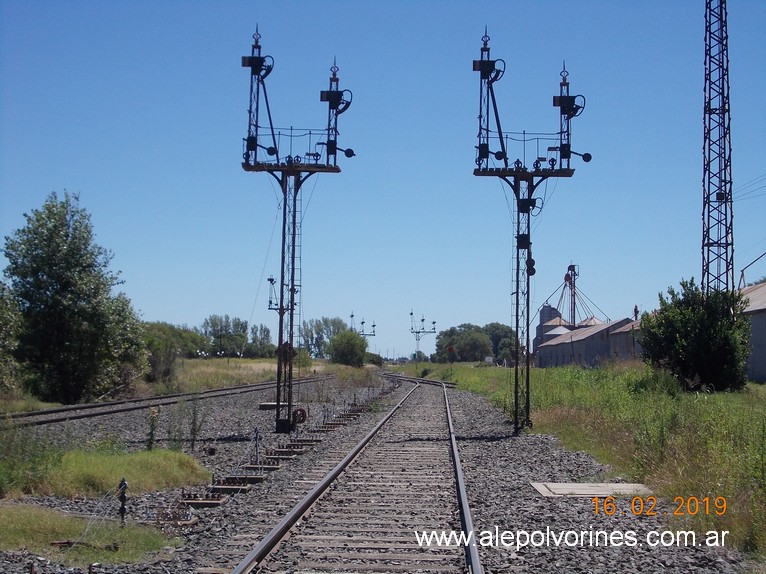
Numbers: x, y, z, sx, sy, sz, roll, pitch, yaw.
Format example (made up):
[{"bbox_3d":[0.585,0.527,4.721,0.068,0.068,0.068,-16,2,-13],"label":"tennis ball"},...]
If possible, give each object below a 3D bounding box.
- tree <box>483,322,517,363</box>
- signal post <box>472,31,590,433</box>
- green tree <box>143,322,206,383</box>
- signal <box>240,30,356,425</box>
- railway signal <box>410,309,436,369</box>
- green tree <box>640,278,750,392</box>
[{"bbox_3d":[26.017,12.891,300.285,8.830,10.170,8.390,1,-3,3],"label":"tree"},{"bbox_3d":[3.493,-1.356,31.167,2.790,9.550,1.000,1,-3,3],"label":"signal post"},{"bbox_3d":[-13.684,4.329,87.112,4.200,4.000,3.990,1,-3,3],"label":"green tree"},{"bbox_3d":[-1.995,-1.363,31.066,2.600,9.490,1.000,1,-3,3],"label":"signal"},{"bbox_3d":[6.263,8.306,205.266,4.020,9.510,1.100,1,-3,3],"label":"railway signal"},{"bbox_3d":[18.173,2.812,77.185,6.400,6.630,6.080,1,-3,3],"label":"green tree"}]

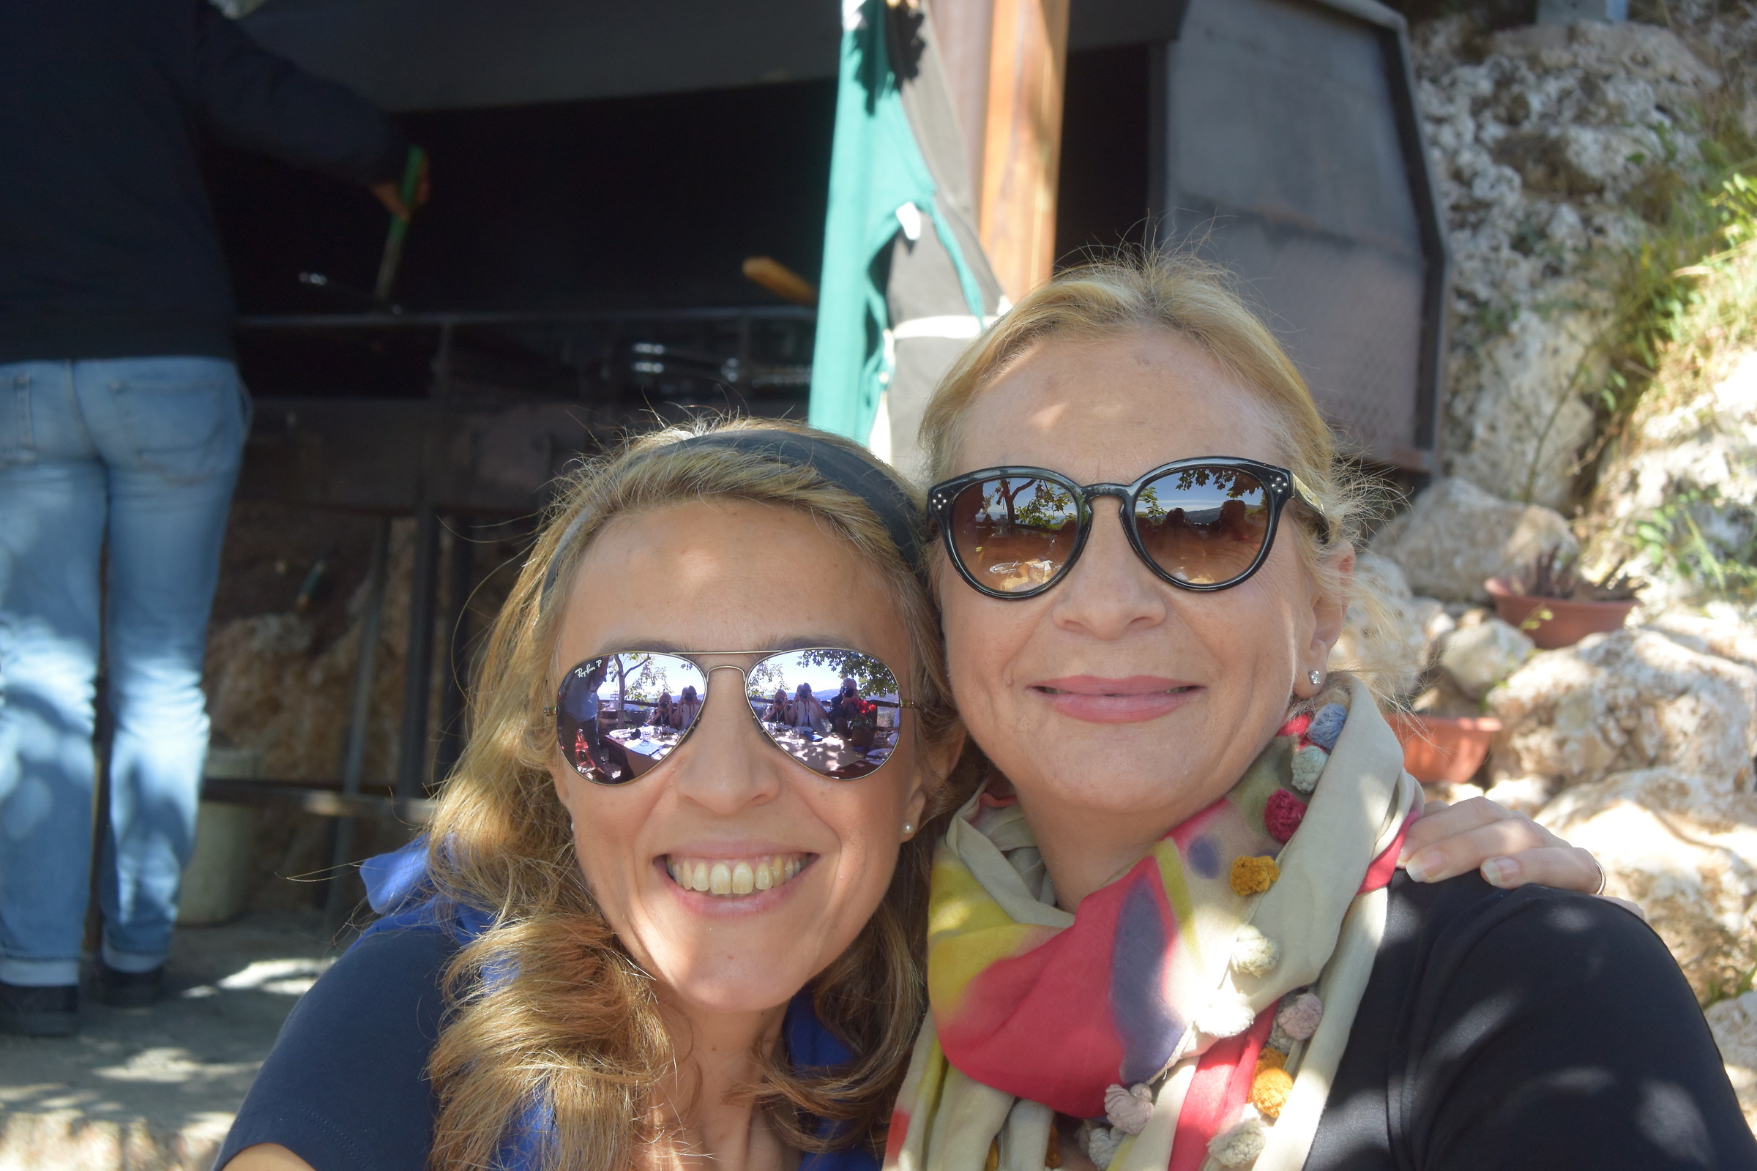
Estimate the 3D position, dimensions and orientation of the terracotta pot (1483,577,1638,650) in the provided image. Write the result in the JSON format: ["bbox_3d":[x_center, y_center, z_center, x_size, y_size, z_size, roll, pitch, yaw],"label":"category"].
[{"bbox_3d":[0.900,0.040,4.050,0.205,0.091,0.197,4,2,12],"label":"terracotta pot"}]

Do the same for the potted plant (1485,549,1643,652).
[{"bbox_3d":[0.901,0.017,4.050,0.210,0.142,0.197,4,2,12],"label":"potted plant"}]

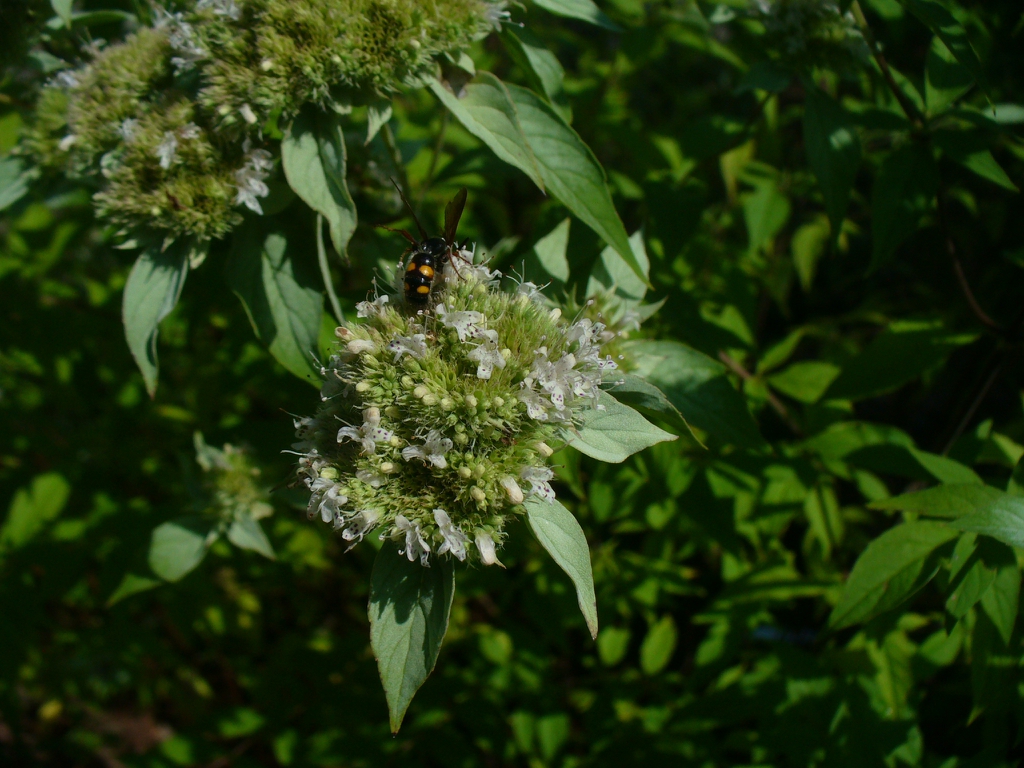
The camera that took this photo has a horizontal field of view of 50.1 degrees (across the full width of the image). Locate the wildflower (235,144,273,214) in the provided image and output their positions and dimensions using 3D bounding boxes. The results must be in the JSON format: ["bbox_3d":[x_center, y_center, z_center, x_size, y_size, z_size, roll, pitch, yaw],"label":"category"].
[{"bbox_3d":[-0.045,-0.036,0.192,0.006,0.011,0.006,-14,39,-18],"label":"wildflower"}]

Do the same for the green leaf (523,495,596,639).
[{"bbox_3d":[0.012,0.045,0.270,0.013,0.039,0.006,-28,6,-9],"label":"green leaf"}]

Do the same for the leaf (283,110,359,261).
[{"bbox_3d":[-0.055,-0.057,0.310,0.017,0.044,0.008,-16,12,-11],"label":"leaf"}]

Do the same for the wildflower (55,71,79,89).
[{"bbox_3d":[-0.136,-0.093,0.335,0.007,0.007,0.007,-30,17,-11],"label":"wildflower"}]

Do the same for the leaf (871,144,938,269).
[{"bbox_3d":[0.179,-0.081,0.500,0.028,0.066,0.011,23,12,20],"label":"leaf"}]

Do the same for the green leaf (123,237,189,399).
[{"bbox_3d":[-0.101,-0.019,0.310,0.018,0.047,0.008,0,12,-18],"label":"green leaf"}]

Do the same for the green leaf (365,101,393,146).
[{"bbox_3d":[-0.023,-0.045,0.190,0.005,0.003,0.011,24,74,7],"label":"green leaf"}]

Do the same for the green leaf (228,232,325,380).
[{"bbox_3d":[-0.069,-0.023,0.320,0.022,0.052,0.010,-29,12,-16],"label":"green leaf"}]

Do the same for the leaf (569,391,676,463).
[{"bbox_3d":[0.016,0.006,0.157,0.018,0.004,0.012,13,52,3],"label":"leaf"}]

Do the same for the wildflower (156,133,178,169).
[{"bbox_3d":[-0.061,-0.042,0.195,0.004,0.006,0.004,0,37,0],"label":"wildflower"}]

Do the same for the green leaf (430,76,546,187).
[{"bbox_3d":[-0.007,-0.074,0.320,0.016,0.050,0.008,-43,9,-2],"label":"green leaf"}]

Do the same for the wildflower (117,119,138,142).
[{"bbox_3d":[-0.070,-0.046,0.200,0.004,0.004,0.004,3,37,5],"label":"wildflower"}]

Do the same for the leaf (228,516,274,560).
[{"bbox_3d":[-0.062,0.036,0.260,0.010,0.003,0.015,-39,71,-25],"label":"leaf"}]

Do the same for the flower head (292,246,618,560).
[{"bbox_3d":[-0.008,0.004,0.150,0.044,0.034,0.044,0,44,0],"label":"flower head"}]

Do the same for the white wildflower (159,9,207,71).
[{"bbox_3d":[-0.095,-0.099,0.315,0.014,0.018,0.011,0,17,2],"label":"white wildflower"}]

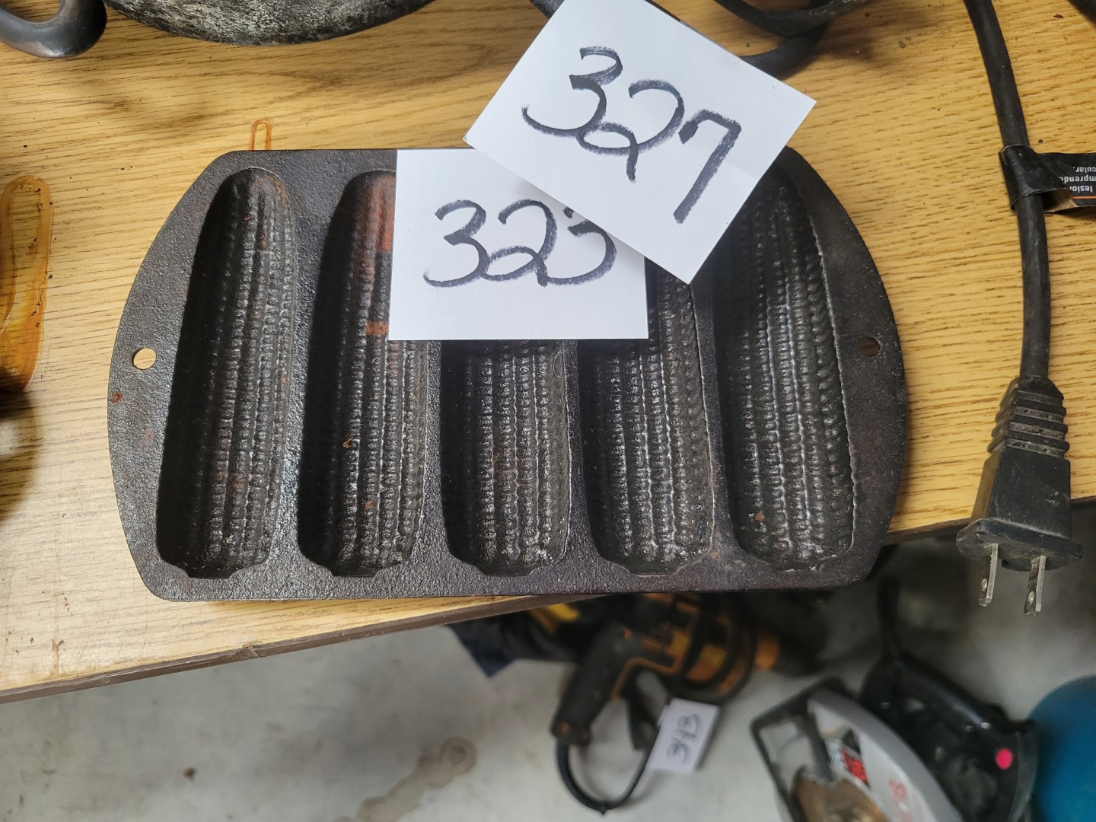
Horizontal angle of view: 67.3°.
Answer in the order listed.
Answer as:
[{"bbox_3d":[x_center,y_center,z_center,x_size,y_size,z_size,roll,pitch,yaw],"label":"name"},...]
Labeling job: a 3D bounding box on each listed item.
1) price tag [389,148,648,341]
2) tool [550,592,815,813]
[{"bbox_3d":[-0.009,-0.051,0.248,0.075,0.002,0.065,-1,72,-1],"label":"price tag"},{"bbox_3d":[0.151,0.307,0.886,0.245,0.085,0.240,17,72,5],"label":"tool"}]

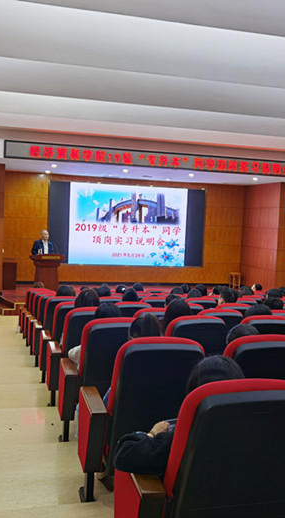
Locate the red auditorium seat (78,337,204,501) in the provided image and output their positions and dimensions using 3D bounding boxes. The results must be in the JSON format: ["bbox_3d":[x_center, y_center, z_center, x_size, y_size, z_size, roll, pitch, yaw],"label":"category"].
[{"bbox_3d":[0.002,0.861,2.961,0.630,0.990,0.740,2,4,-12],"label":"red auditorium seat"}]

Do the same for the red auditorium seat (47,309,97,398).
[{"bbox_3d":[-0.478,0.835,4.797,0.610,0.885,0.650,1,4,-15],"label":"red auditorium seat"}]

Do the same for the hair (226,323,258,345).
[{"bbox_3d":[0.565,0.464,3.074,0.160,0.200,0.190,1,4,-15],"label":"hair"}]

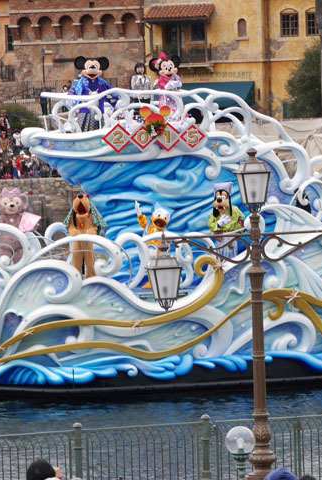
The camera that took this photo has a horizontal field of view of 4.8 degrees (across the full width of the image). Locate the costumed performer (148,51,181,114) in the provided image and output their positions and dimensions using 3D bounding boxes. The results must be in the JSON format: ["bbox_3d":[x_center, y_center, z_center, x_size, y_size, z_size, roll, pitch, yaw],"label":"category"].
[{"bbox_3d":[0.073,-3.046,79.200,0.700,1.707,0.600,-3,2,-17],"label":"costumed performer"}]

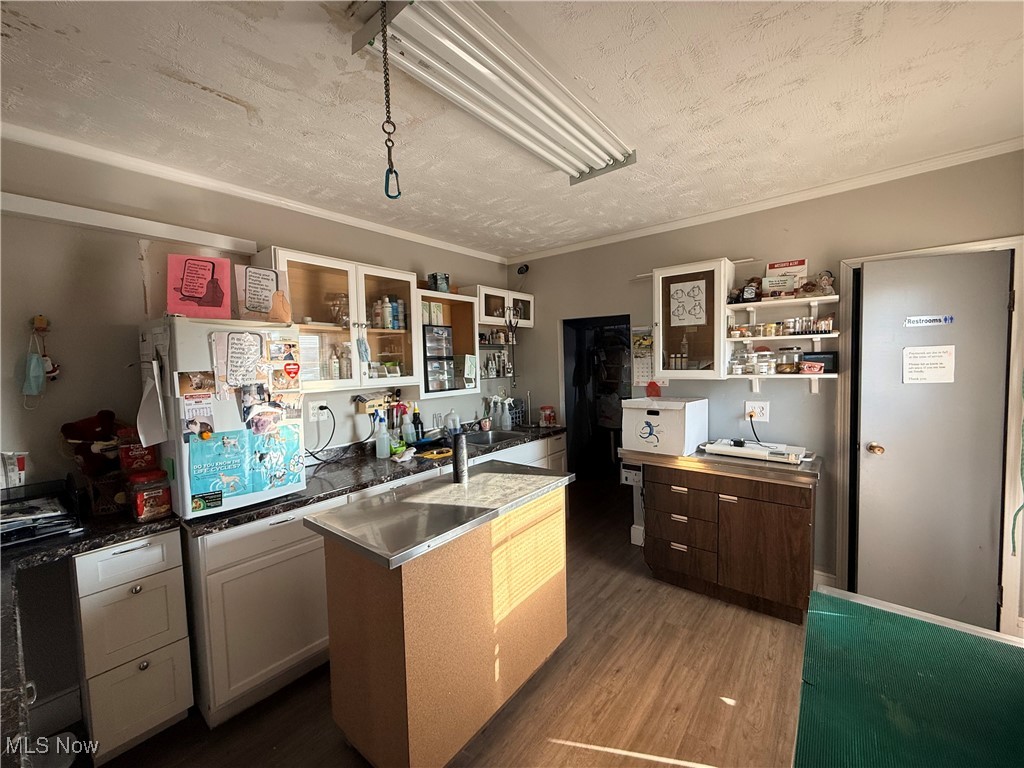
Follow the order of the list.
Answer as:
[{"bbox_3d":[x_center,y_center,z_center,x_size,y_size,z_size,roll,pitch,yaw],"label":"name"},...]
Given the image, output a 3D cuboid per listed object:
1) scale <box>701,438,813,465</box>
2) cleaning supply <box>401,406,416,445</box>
[{"bbox_3d":[1.569,0.430,2.678,0.608,0.057,0.254,1,4,39],"label":"scale"},{"bbox_3d":[-0.731,0.284,2.939,0.110,0.280,0.090,-3,3,-21],"label":"cleaning supply"}]

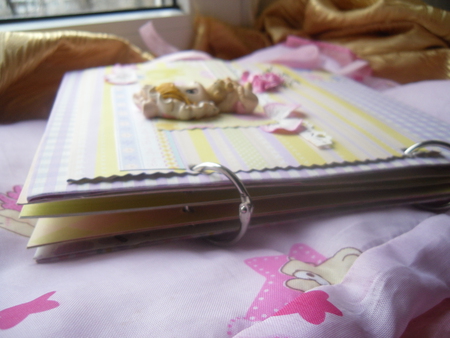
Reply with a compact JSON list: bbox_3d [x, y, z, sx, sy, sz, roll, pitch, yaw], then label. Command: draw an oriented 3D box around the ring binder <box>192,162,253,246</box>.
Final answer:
[{"bbox_3d":[-0.004,0.013,0.158,0.032,0.032,0.004,21,24,35],"label":"ring binder"}]

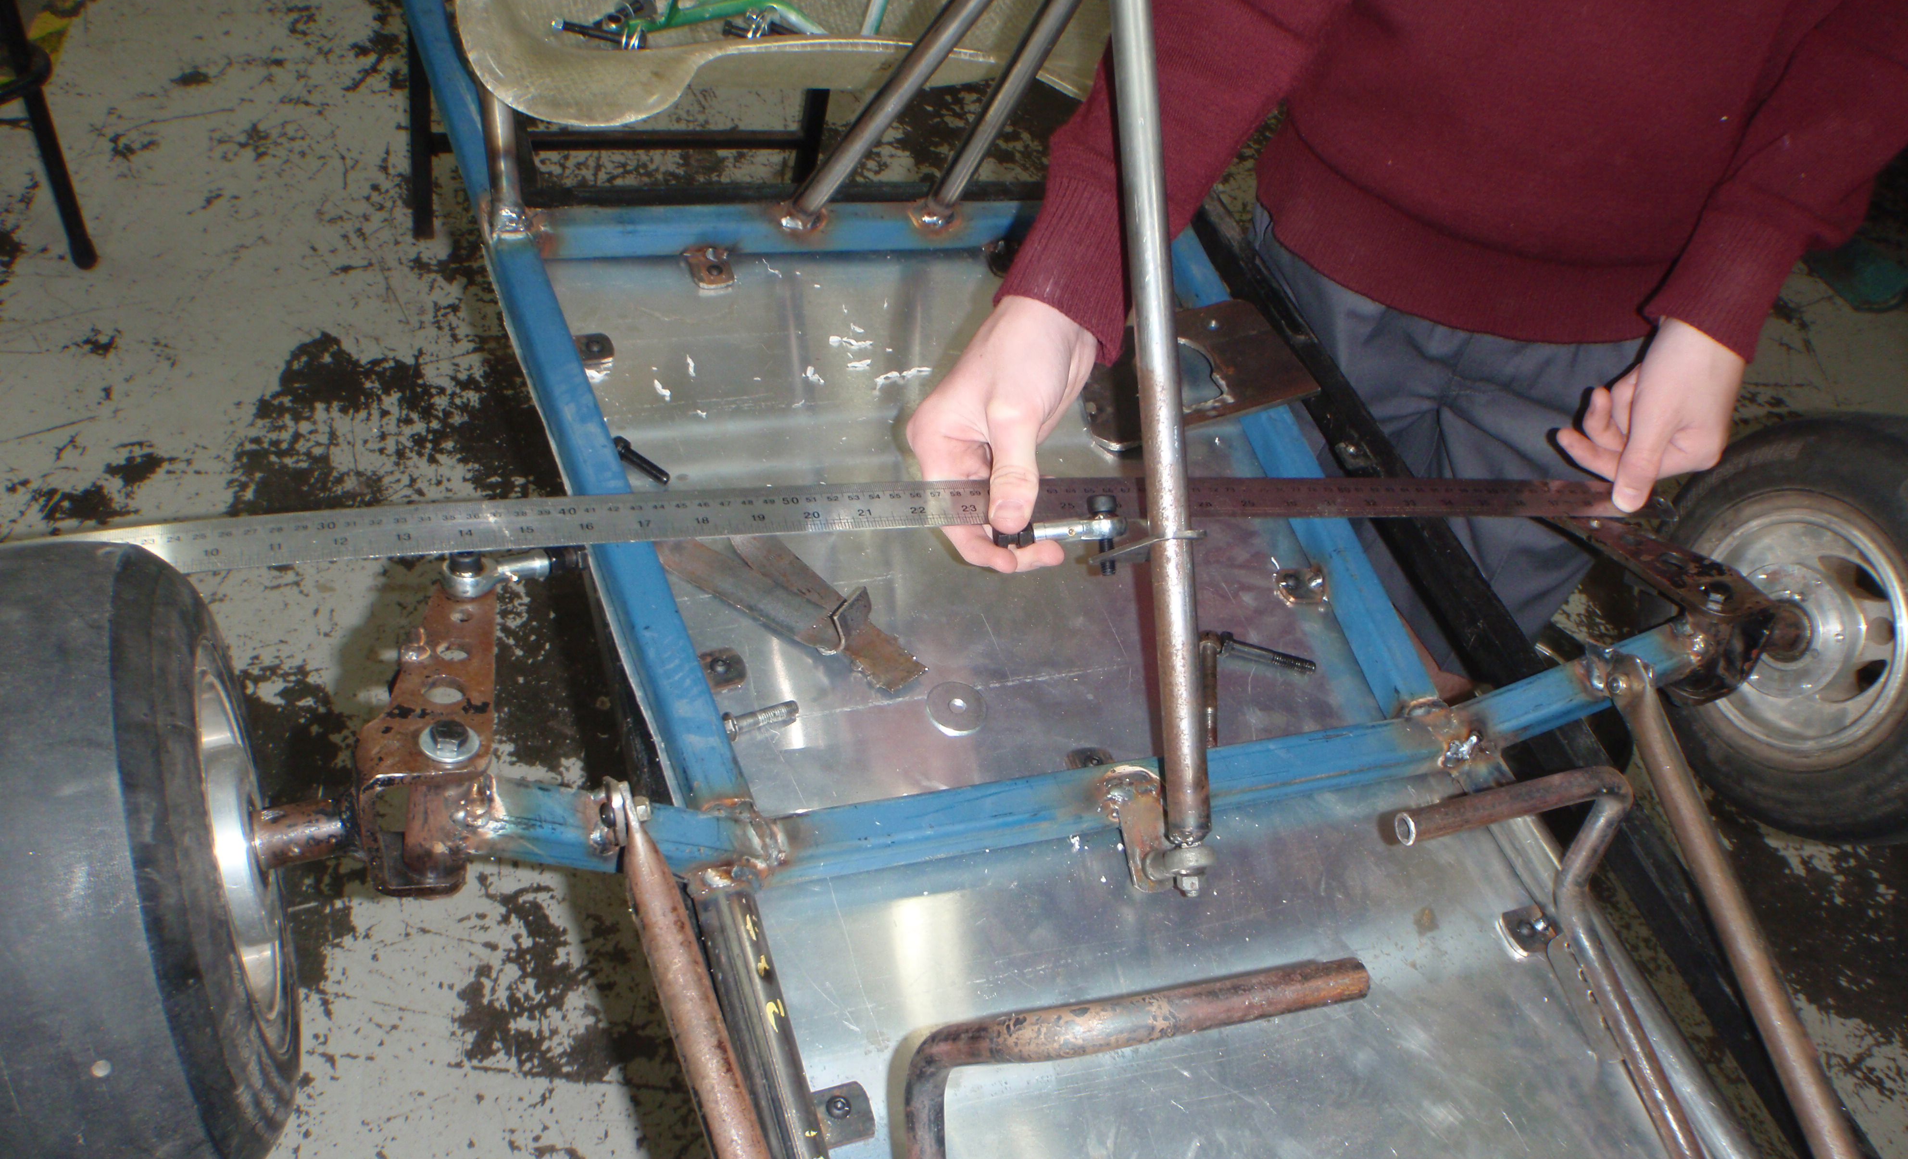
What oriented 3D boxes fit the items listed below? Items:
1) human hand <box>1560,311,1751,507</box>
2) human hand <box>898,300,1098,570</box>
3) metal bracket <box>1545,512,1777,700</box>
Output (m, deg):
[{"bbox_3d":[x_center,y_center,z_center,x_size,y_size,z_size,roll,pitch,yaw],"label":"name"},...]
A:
[{"bbox_3d":[0.398,-0.089,0.870,0.092,0.110,0.075,25,14,8],"label":"human hand"},{"bbox_3d":[0.022,-0.069,0.735,0.090,0.125,0.075,22,12,19],"label":"human hand"},{"bbox_3d":[0.390,0.010,0.878,0.055,0.073,0.126,-22,47,-29],"label":"metal bracket"}]

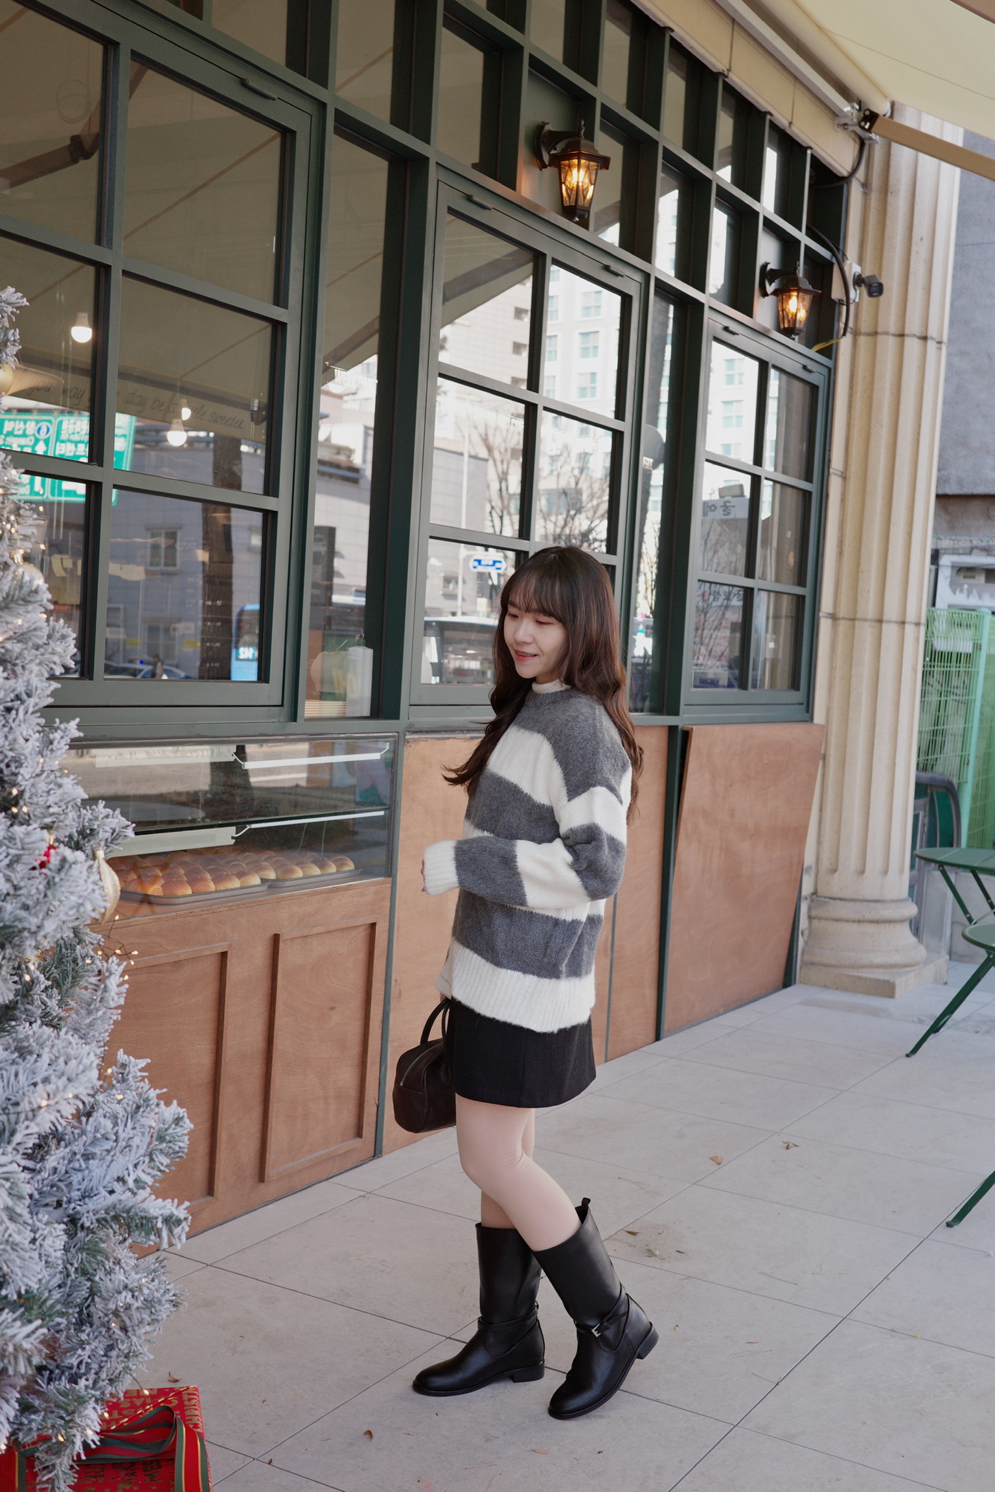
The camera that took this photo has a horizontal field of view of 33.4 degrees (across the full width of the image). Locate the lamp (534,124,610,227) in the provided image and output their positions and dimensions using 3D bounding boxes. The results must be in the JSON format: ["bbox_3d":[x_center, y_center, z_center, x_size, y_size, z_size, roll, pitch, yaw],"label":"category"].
[{"bbox_3d":[0.219,-1.673,4.836,0.190,0.292,0.145,5,4,30],"label":"lamp"}]

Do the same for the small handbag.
[{"bbox_3d":[-0.088,0.612,3.204,0.230,0.250,0.125,1,4,-34],"label":"small handbag"}]

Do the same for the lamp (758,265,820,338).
[{"bbox_3d":[1.133,-1.717,6.399,0.190,0.297,0.145,5,4,30],"label":"lamp"}]

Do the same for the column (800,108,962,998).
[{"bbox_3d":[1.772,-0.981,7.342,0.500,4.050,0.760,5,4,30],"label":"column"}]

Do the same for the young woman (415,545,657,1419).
[{"bbox_3d":[0.079,0.421,3.032,0.430,1.567,0.410,1,4,-28],"label":"young woman"}]

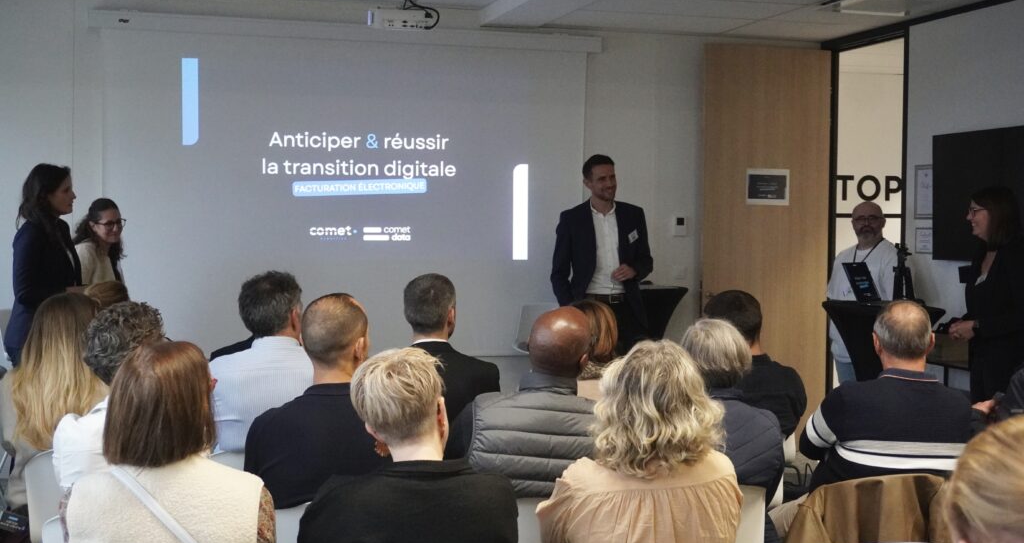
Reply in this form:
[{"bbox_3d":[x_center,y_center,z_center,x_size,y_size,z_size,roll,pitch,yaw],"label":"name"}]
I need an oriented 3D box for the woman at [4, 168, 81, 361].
[{"bbox_3d":[-2.077,0.397,5.437,0.330,1.740,0.460,0,2,-10],"label":"woman"}]

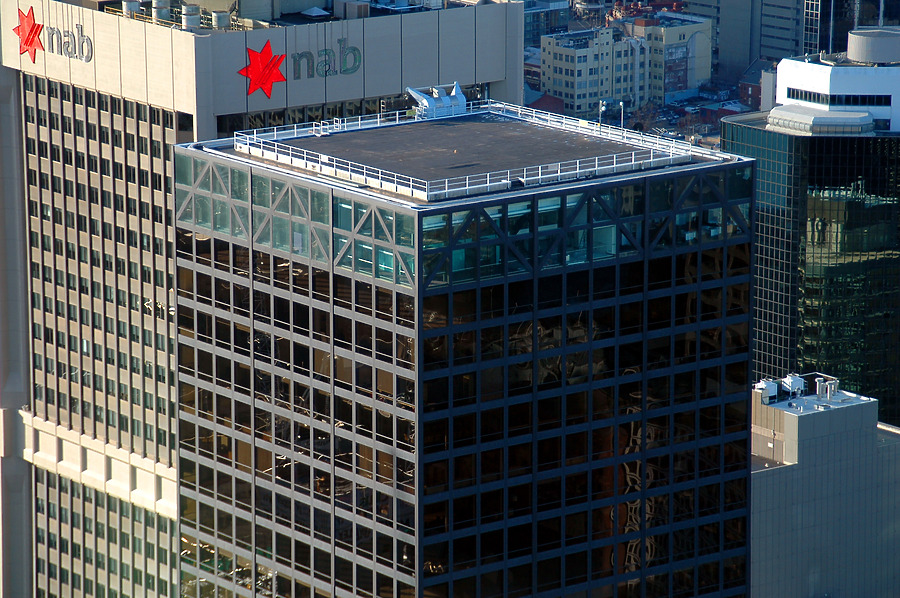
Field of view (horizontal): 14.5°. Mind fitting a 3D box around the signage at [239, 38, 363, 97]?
[{"bbox_3d":[-16.470,-25.810,392.500,16.900,6.650,0.400,-10,16,-36],"label":"signage"}]

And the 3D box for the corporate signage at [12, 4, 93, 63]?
[{"bbox_3d":[-46.060,-29.980,409.200,0.400,6.650,17.400,-10,16,-36],"label":"corporate signage"}]

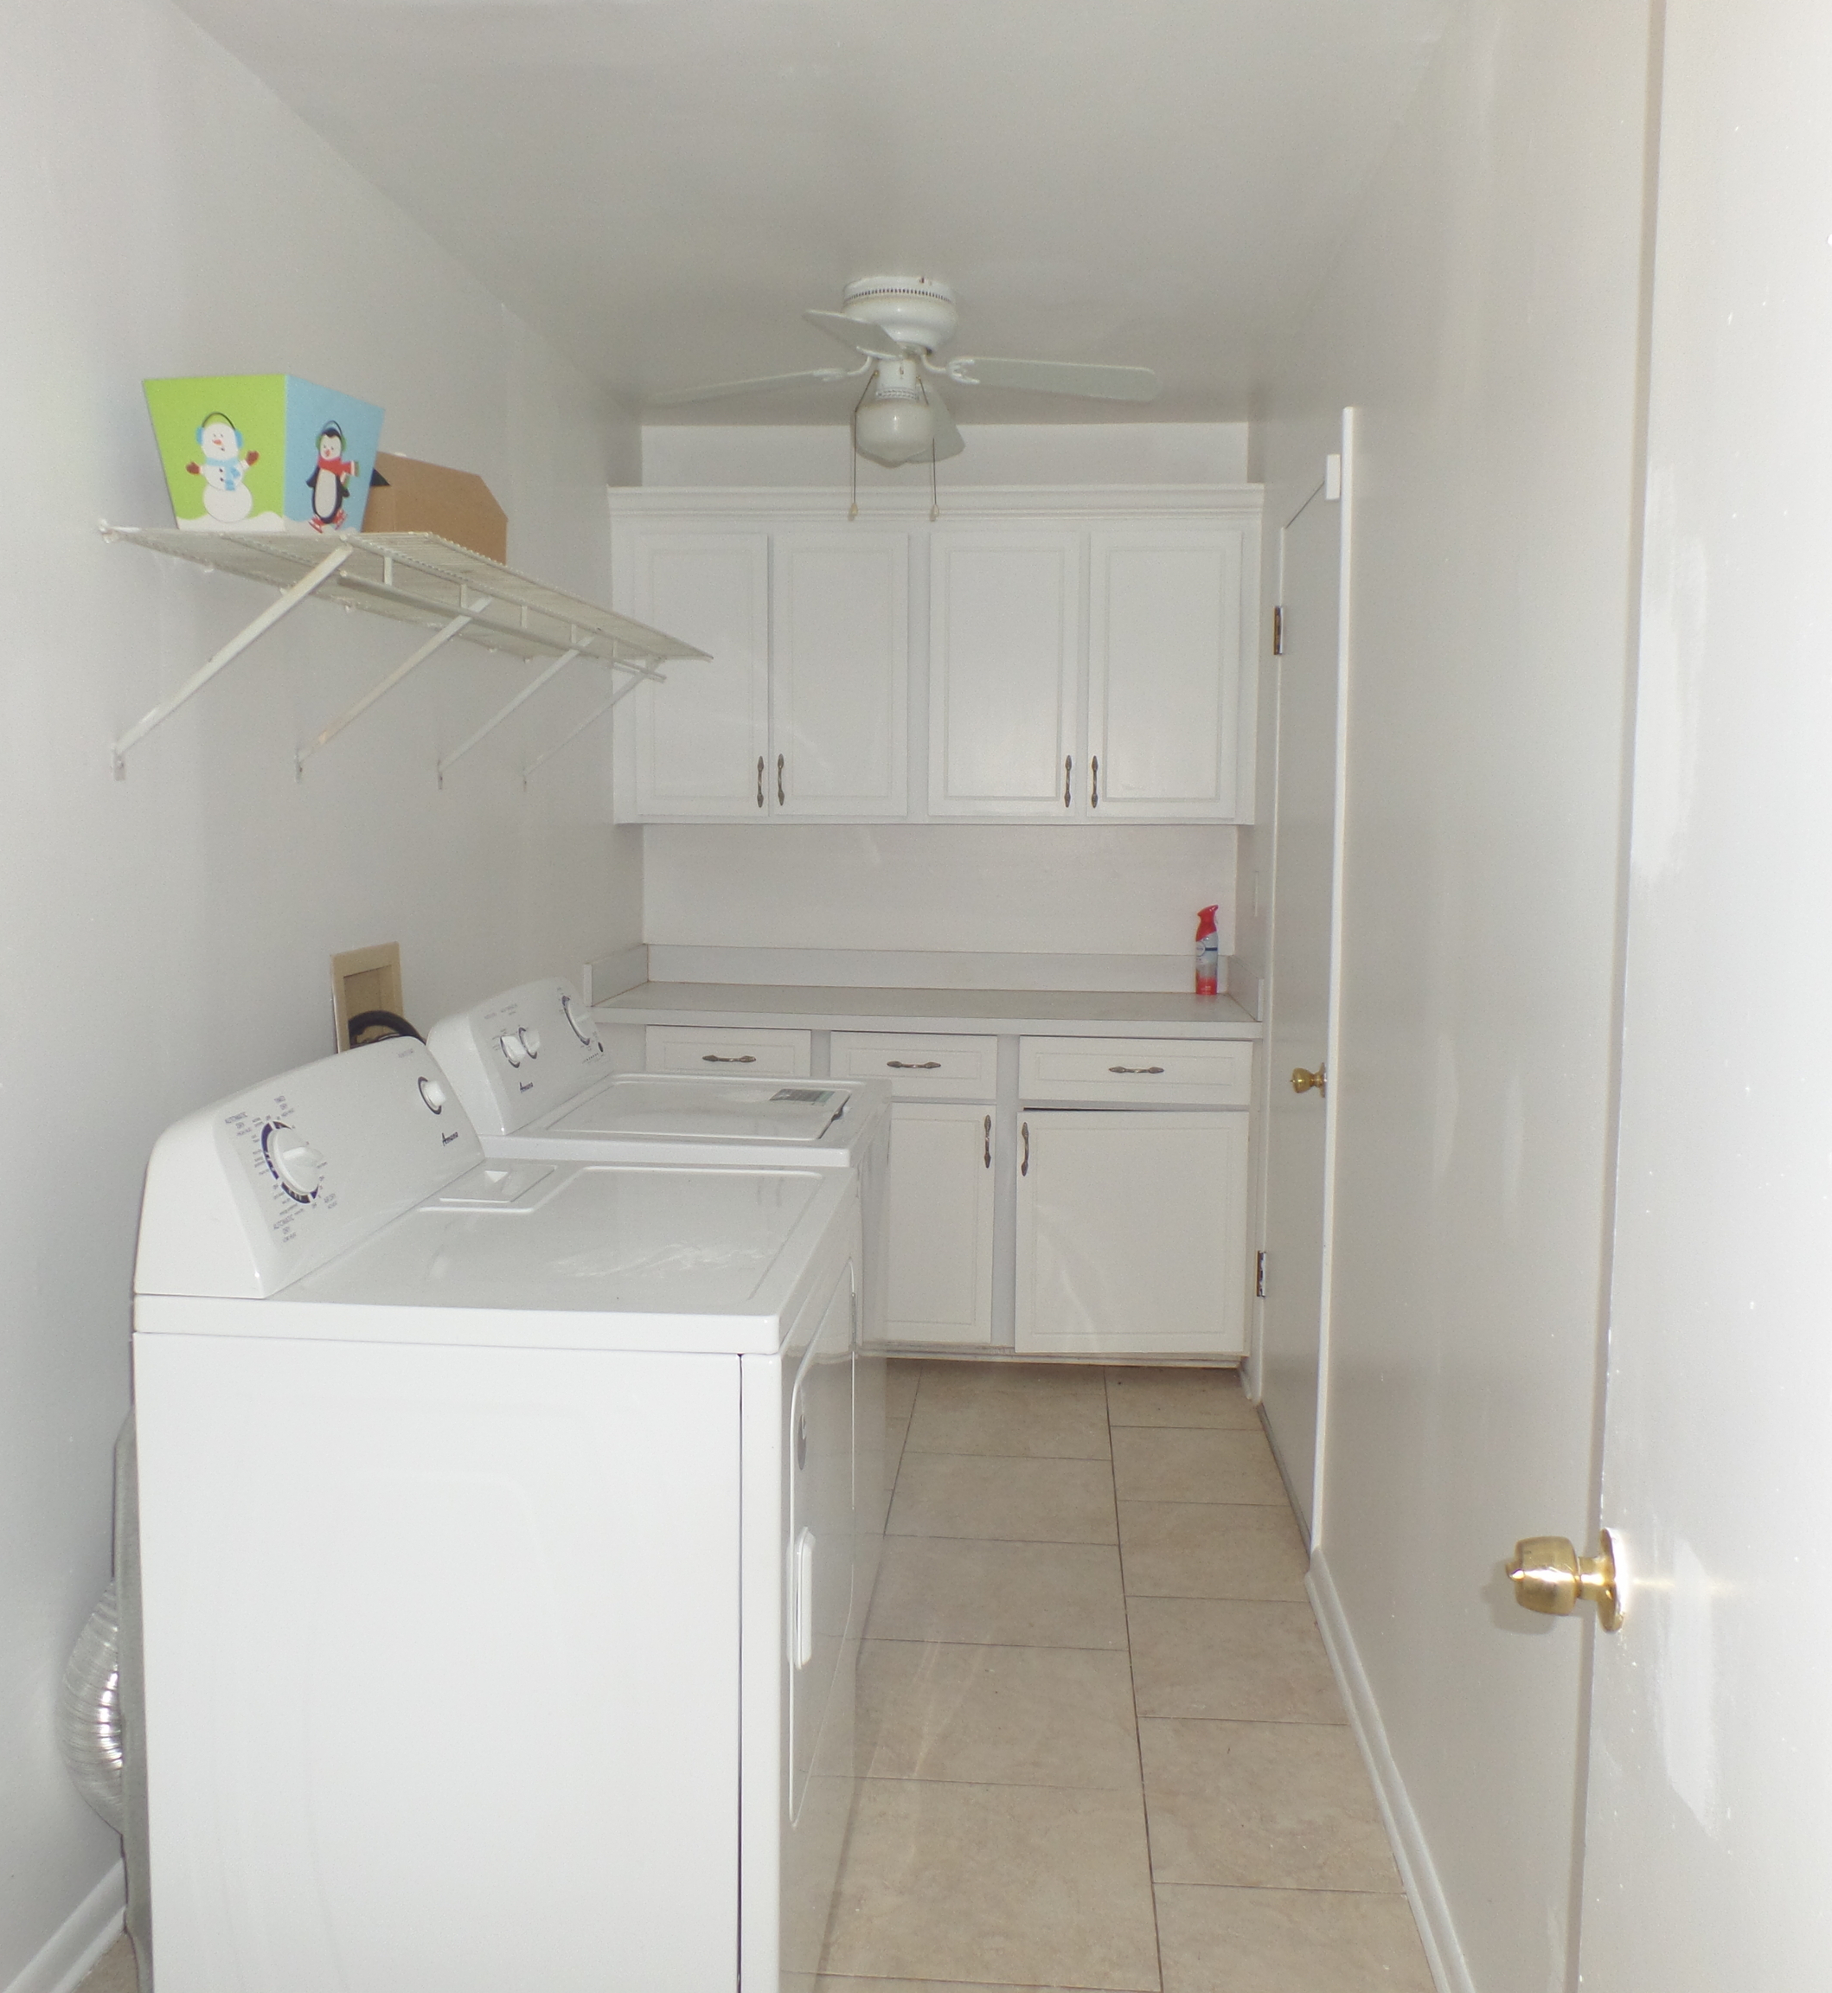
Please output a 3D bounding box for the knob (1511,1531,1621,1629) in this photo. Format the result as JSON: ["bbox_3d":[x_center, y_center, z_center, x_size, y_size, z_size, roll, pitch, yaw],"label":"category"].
[{"bbox_3d":[0.429,0.384,1.168,0.068,0.065,0.065,2,6,9],"label":"knob"}]

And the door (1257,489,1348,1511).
[{"bbox_3d":[0.825,-0.003,3.749,0.045,2.048,0.820,1,6,5],"label":"door"}]

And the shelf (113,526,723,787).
[{"bbox_3d":[-0.729,-0.513,3.070,0.404,0.305,1.780,1,6,4],"label":"shelf"}]

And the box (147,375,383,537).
[{"bbox_3d":[-0.857,-0.690,2.323,0.208,0.192,0.205,2,6,14],"label":"box"}]

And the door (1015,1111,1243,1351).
[{"bbox_3d":[0.550,0.598,4.455,0.579,0.620,0.020,1,6,5],"label":"door"}]

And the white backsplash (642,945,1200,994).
[{"bbox_3d":[0.059,-0.074,4.882,1.600,0.104,0.020,1,6,4],"label":"white backsplash"}]

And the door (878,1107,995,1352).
[{"bbox_3d":[-0.011,0.589,4.534,0.422,0.640,0.020,1,6,4],"label":"door"}]

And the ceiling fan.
[{"bbox_3d":[-0.037,-1.263,3.596,1.070,0.360,1.070,1,6,5],"label":"ceiling fan"}]

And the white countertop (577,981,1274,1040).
[{"bbox_3d":[0.035,0.034,4.743,1.687,0.042,0.615,1,6,4],"label":"white countertop"}]

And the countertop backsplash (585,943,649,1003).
[{"bbox_3d":[-0.813,-0.059,4.841,0.023,0.107,0.610,1,6,5],"label":"countertop backsplash"}]

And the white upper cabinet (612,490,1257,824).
[{"bbox_3d":[0.053,-0.899,4.764,1.687,0.865,0.380,1,6,4],"label":"white upper cabinet"}]

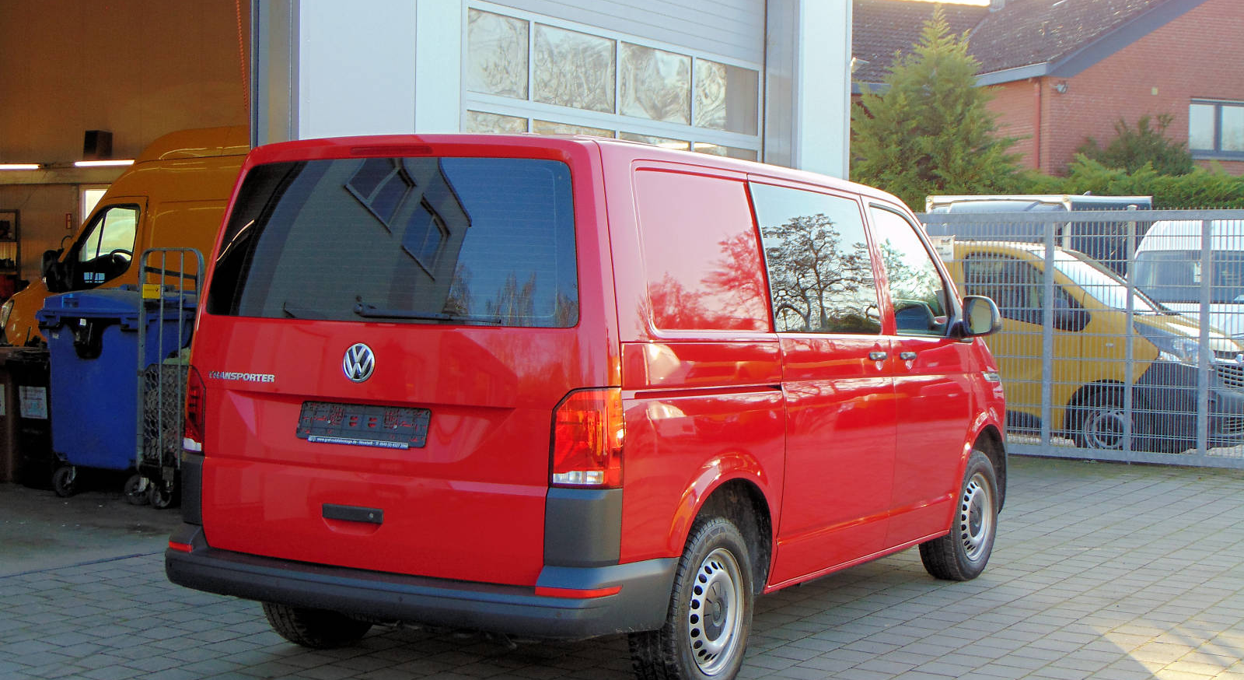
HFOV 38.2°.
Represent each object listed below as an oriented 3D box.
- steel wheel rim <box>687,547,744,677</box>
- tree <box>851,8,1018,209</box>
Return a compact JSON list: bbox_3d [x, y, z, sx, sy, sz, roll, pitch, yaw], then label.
[{"bbox_3d":[0.290,0.969,6.439,0.140,0.450,0.450,2,3,29],"label":"steel wheel rim"},{"bbox_3d":[5.058,-2.447,29.000,3.100,5.800,3.100,2,3,29],"label":"tree"}]

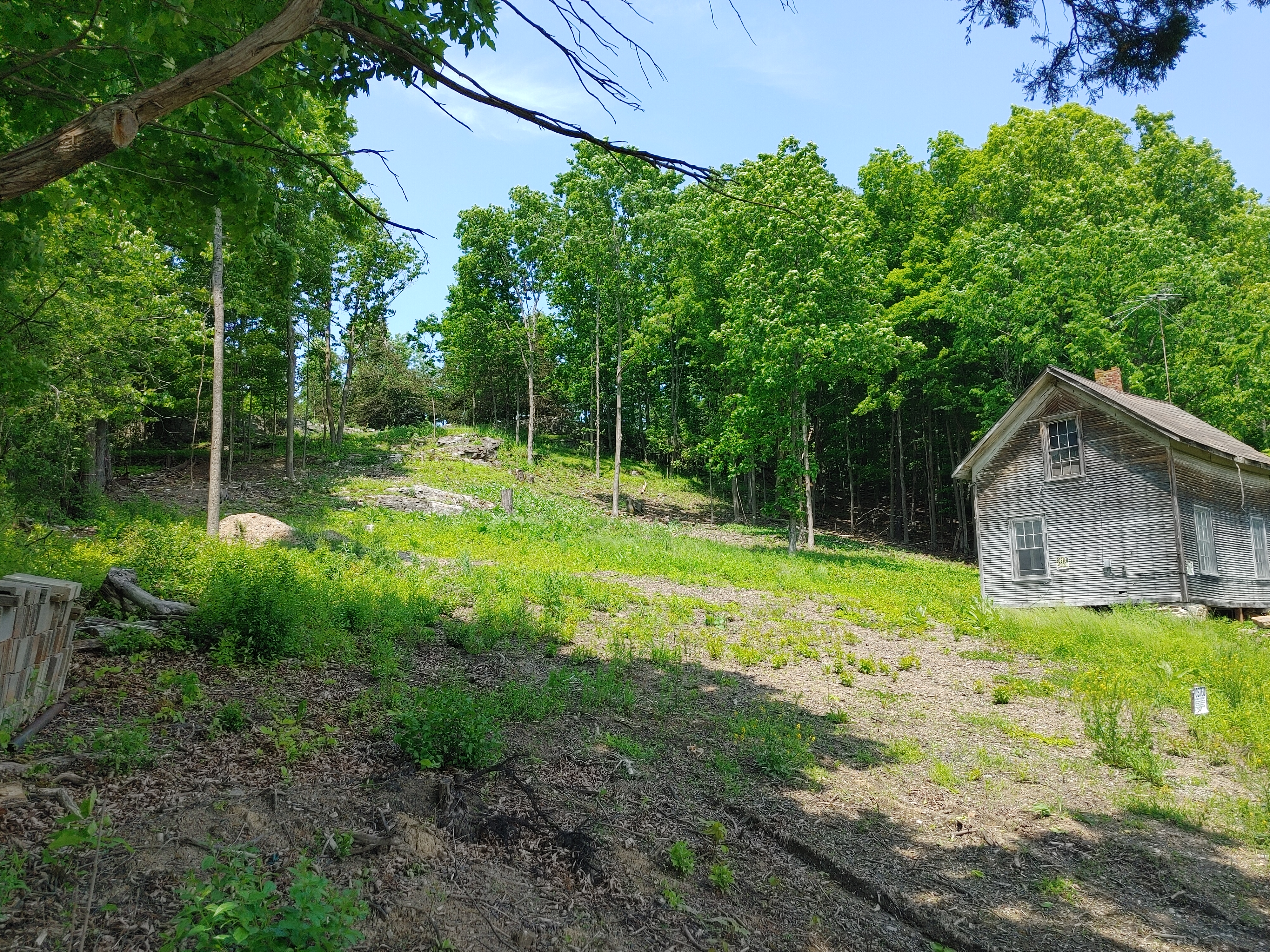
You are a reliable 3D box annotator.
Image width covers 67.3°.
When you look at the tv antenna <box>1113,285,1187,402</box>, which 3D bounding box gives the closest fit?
[{"bbox_3d":[14.864,-3.665,27.246,2.300,3.400,1.700,-2,-10,9],"label":"tv antenna"}]

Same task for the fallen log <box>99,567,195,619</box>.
[{"bbox_3d":[-5.742,1.416,11.300,1.200,0.600,0.450,-1,-10,6],"label":"fallen log"}]

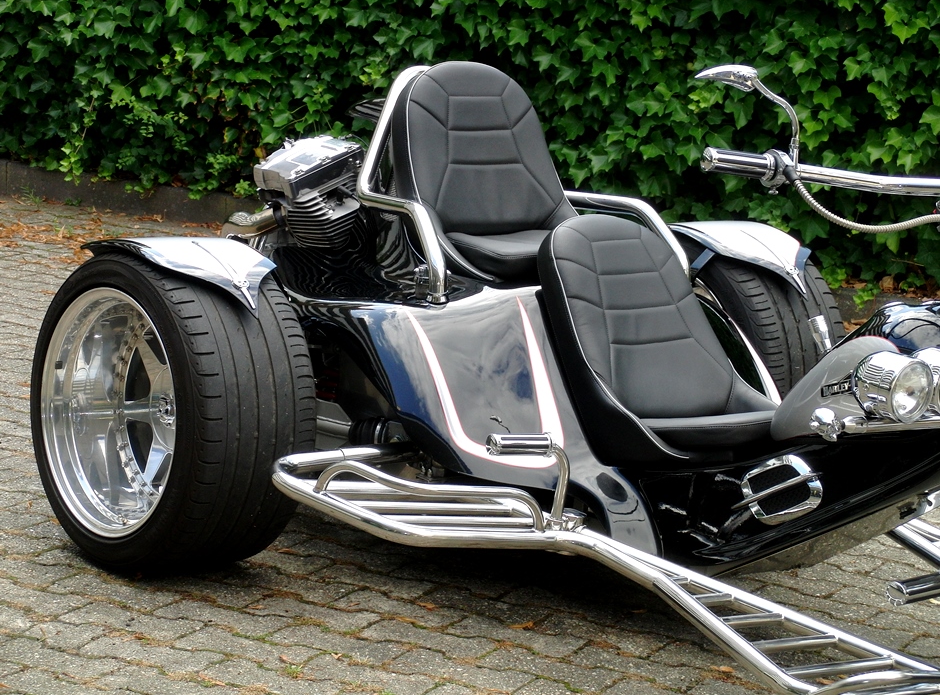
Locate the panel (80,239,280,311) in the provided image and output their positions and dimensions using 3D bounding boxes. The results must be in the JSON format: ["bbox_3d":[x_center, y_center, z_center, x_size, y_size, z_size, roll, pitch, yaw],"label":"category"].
[{"bbox_3d":[-0.549,-0.155,5.226,0.310,0.140,0.475,-4,15,-39],"label":"panel"}]

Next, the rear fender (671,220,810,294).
[{"bbox_3d":[0.636,-0.242,6.196,0.310,0.140,0.475,-4,15,-39],"label":"rear fender"}]

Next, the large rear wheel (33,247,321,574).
[{"bbox_3d":[-0.605,0.123,5.319,0.294,0.661,0.661,-4,15,-39],"label":"large rear wheel"}]

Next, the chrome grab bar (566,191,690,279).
[{"bbox_3d":[0.352,-0.258,5.889,0.120,0.193,0.400,-3,14,-40],"label":"chrome grab bar"}]

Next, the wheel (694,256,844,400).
[{"bbox_3d":[0.580,0.037,6.290,0.294,0.661,0.661,-4,15,-39],"label":"wheel"}]

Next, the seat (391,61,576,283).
[{"bbox_3d":[0.079,-0.360,5.653,0.450,0.465,0.500,-4,15,-39],"label":"seat"}]

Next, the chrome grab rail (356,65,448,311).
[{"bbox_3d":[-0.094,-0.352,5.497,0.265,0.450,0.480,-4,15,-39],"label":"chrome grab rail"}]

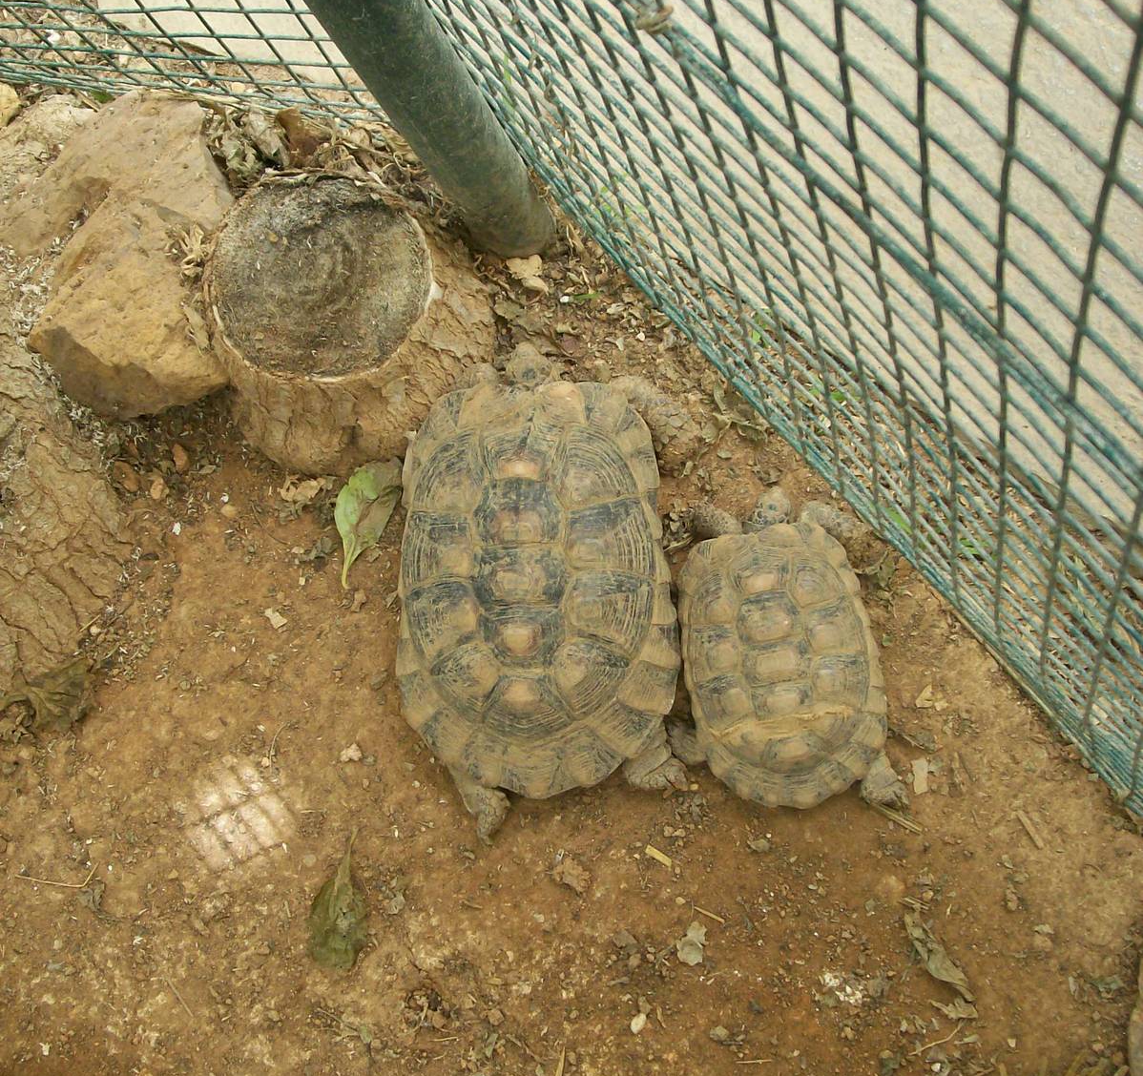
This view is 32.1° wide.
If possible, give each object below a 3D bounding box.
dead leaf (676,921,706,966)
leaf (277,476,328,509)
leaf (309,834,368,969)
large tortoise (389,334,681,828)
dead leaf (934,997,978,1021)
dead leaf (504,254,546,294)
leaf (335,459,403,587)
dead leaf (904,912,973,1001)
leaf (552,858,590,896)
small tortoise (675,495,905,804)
[{"bbox_3d":[0.077,0.258,1.264,0.017,0.008,0.025,9,76,14],"label":"dead leaf"},{"bbox_3d":[-0.191,-0.036,1.402,0.035,0.014,0.021,-18,71,6],"label":"leaf"},{"bbox_3d":[-0.155,0.241,1.315,0.040,0.012,0.089,1,74,12],"label":"leaf"},{"bbox_3d":[-0.020,0.019,1.286,0.205,0.135,0.332,-5,73,10],"label":"large tortoise"},{"bbox_3d":[0.237,0.289,1.221,0.028,0.010,0.015,16,78,16],"label":"dead leaf"},{"bbox_3d":[-0.031,-0.187,1.413,0.025,0.012,0.034,-19,71,6],"label":"dead leaf"},{"bbox_3d":[-0.147,-0.013,1.380,0.041,0.025,0.095,14,78,15],"label":"leaf"},{"bbox_3d":[0.228,0.260,1.228,0.018,0.015,0.064,-34,70,1],"label":"dead leaf"},{"bbox_3d":[0.002,0.220,1.290,0.024,0.009,0.017,43,86,19],"label":"leaf"},{"bbox_3d":[0.132,0.068,1.264,0.155,0.090,0.209,-8,73,9],"label":"small tortoise"}]

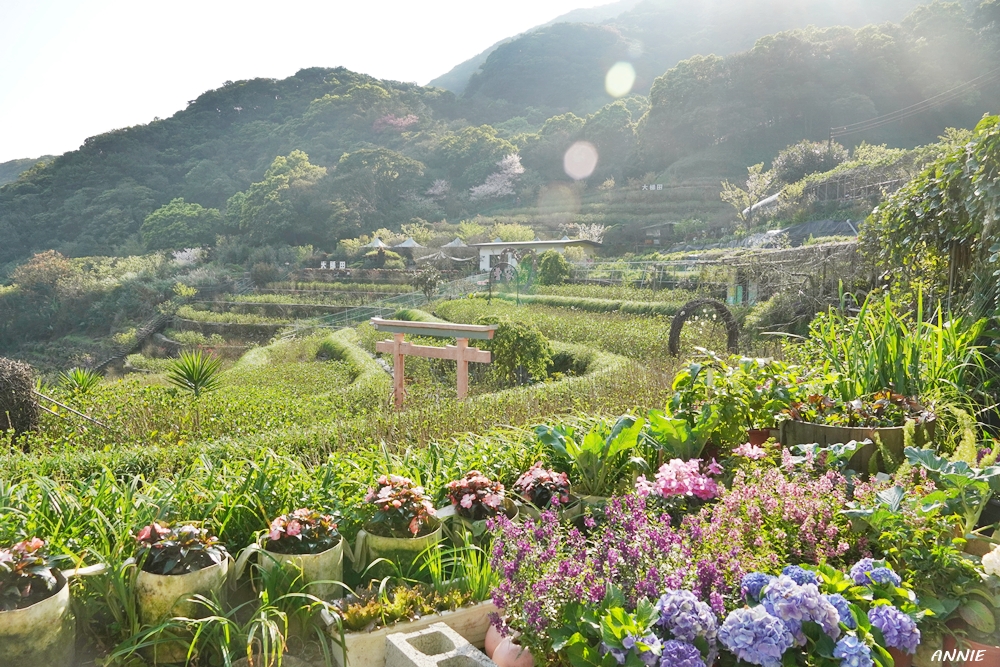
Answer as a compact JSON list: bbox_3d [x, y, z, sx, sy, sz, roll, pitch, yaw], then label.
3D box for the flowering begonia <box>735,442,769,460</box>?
[{"bbox_3d":[1.224,0.574,3.650,0.170,0.100,0.140,0,4,0],"label":"flowering begonia"}]

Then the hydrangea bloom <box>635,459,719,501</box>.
[{"bbox_3d":[0.781,0.642,3.300,0.350,0.190,0.280,0,4,0],"label":"hydrangea bloom"}]

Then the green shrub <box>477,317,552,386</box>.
[{"bbox_3d":[0.396,0.519,20.500,2.050,1.950,2.000,0,3,1],"label":"green shrub"}]

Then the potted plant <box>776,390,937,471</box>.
[{"bbox_3d":[1.668,0.548,3.500,0.720,0.540,0.700,1,3,26],"label":"potted plant"}]

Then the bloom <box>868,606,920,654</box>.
[{"bbox_3d":[0.999,0.752,1.900,0.130,0.120,0.130,2,3,28],"label":"bloom"}]

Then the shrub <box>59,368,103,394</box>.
[{"bbox_3d":[-10.905,1.248,19.500,1.150,0.820,1.100,0,4,0],"label":"shrub"}]

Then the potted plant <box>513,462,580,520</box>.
[{"bbox_3d":[0.223,0.819,3.523,0.310,0.420,0.310,0,4,0],"label":"potted plant"}]

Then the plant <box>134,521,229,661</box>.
[{"bbox_3d":[-1.058,0.838,2.500,0.320,0.410,0.320,-1,3,-23],"label":"plant"}]

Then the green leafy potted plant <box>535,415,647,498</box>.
[{"bbox_3d":[0.422,0.574,3.500,0.520,0.400,0.480,0,3,7],"label":"green leafy potted plant"}]

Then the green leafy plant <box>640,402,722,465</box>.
[{"bbox_3d":[0.932,0.523,3.850,0.400,0.350,0.400,1,3,14],"label":"green leafy plant"}]

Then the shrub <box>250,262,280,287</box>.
[{"bbox_3d":[-19.383,-4.877,62.000,2.400,2.000,2.200,-1,3,-17],"label":"shrub"}]

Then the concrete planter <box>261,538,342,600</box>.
[{"bbox_3d":[-0.709,0.881,2.680,0.310,0.300,0.310,-1,3,-15],"label":"concrete planter"}]

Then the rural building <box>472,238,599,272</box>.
[{"bbox_3d":[3.600,-7.277,70.700,11.800,2.900,5.400,3,5,37],"label":"rural building"}]

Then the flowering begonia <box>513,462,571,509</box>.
[{"bbox_3d":[0.198,0.714,3.500,0.270,0.210,0.260,0,4,0],"label":"flowering begonia"}]

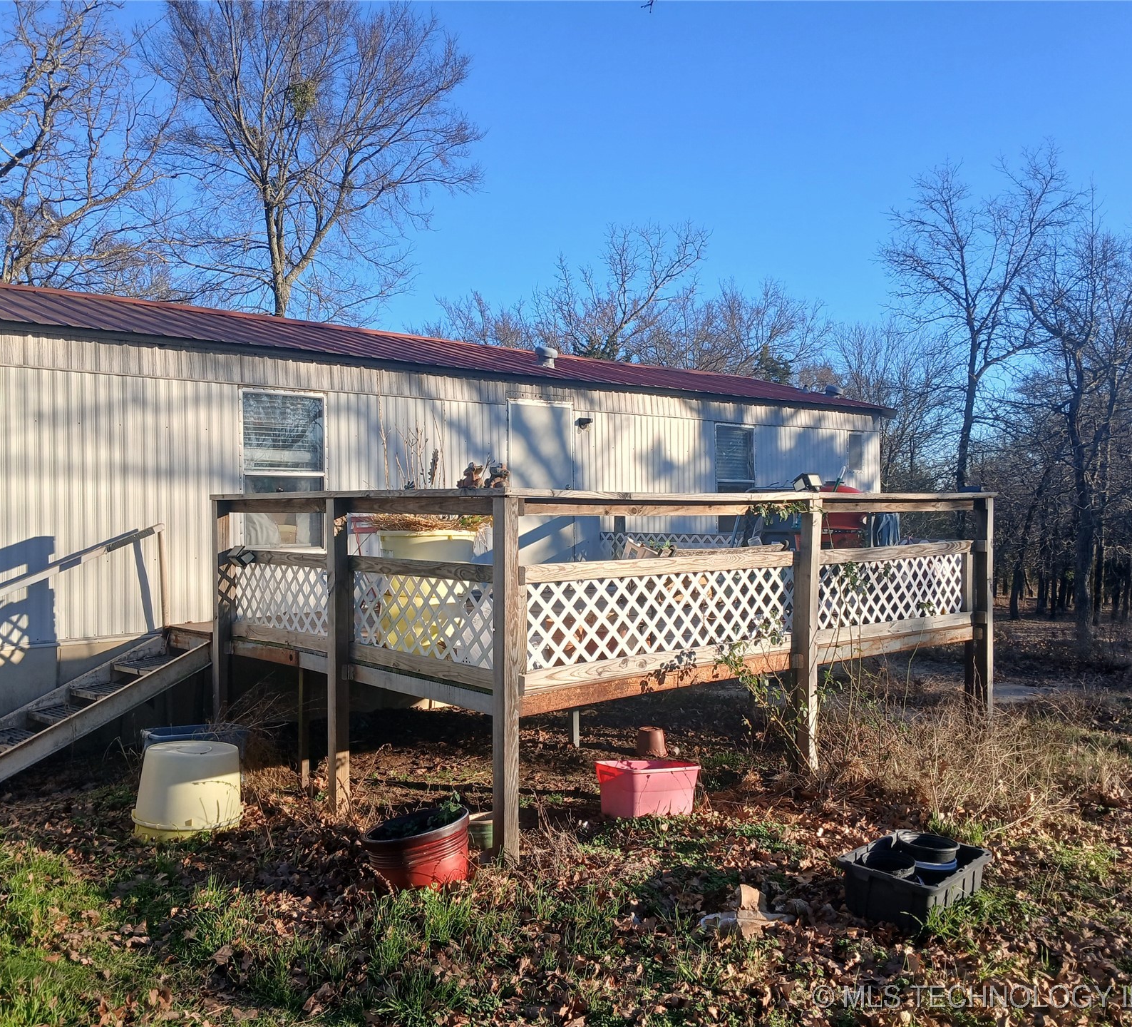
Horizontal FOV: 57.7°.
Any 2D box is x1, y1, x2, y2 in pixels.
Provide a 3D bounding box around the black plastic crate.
[{"bbox_3d":[1.390,1.462,4.110,0.540,0.200,0.420,0,1,-45],"label":"black plastic crate"}]

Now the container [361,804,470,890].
[{"bbox_3d":[-0.668,1.550,4.720,0.500,0.330,0.500,-13,2,0],"label":"container"}]

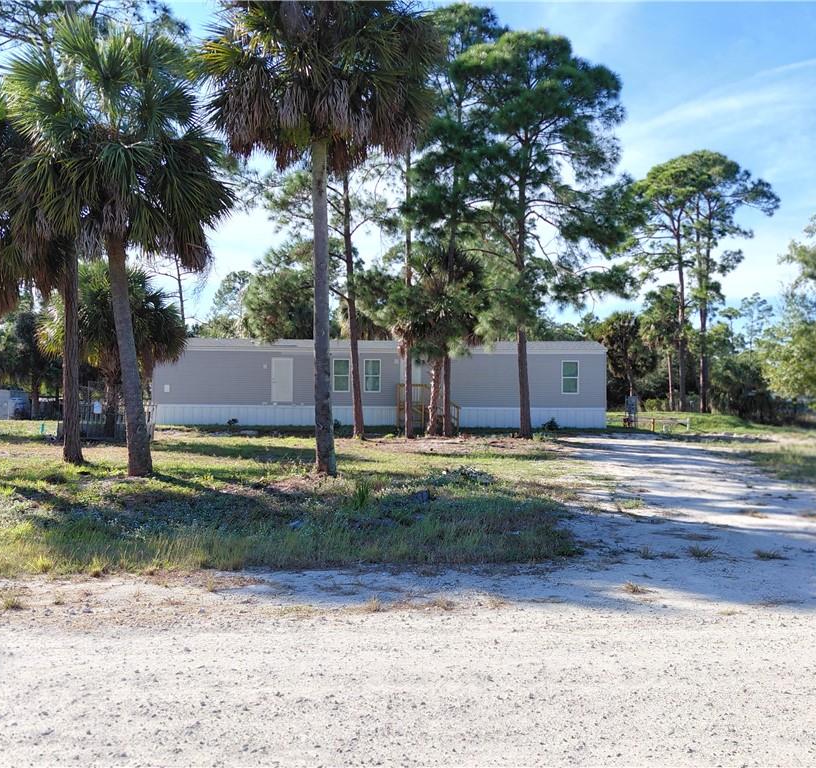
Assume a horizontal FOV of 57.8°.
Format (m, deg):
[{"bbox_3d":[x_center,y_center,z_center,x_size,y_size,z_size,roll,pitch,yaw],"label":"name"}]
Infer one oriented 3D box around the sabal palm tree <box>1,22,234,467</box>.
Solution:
[{"bbox_3d":[-5.598,-2.678,14.300,4.300,8.800,4.200,0,0,0],"label":"sabal palm tree"}]

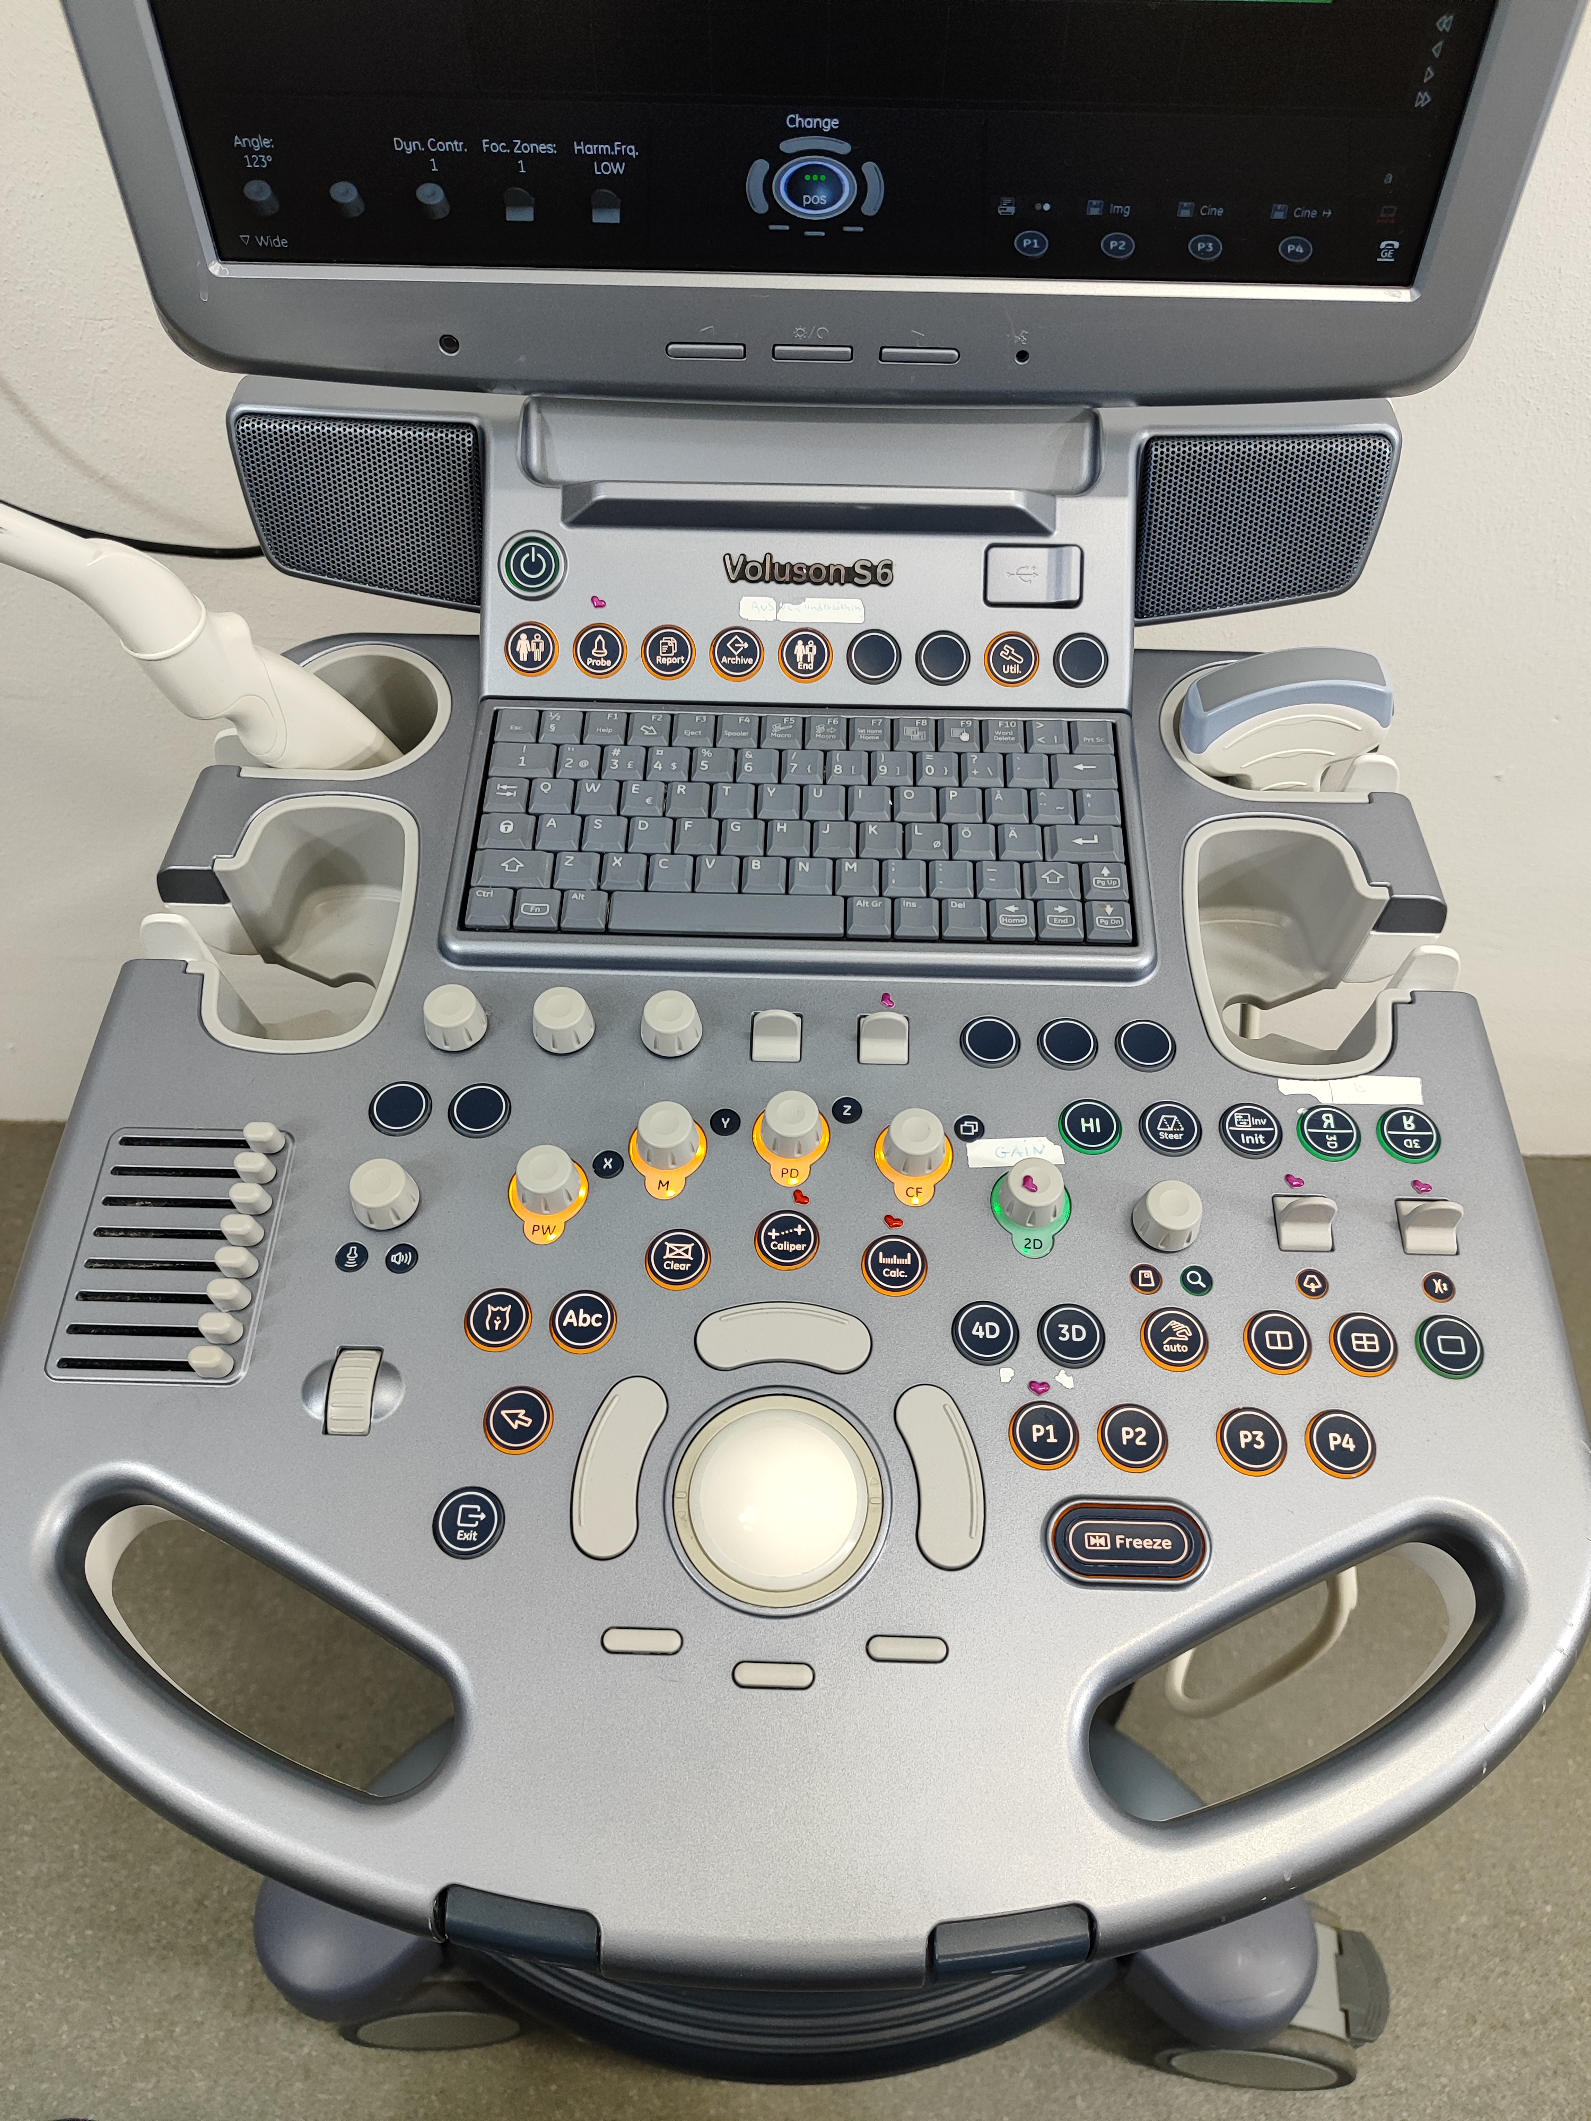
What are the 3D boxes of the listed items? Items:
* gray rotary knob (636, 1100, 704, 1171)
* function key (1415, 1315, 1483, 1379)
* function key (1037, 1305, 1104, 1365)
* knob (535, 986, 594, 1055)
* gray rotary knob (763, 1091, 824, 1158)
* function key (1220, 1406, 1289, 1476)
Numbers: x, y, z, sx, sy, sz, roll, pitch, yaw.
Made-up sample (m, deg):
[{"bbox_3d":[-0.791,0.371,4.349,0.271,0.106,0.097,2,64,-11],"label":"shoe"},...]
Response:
[{"bbox_3d":[-0.043,0.024,0.494,0.021,0.012,0.021,1,61,0],"label":"gray rotary knob"},{"bbox_3d":[0.206,0.090,0.464,0.020,0.003,0.020,1,61,0],"label":"function key"},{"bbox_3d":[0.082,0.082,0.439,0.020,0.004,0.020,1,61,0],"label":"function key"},{"bbox_3d":[-0.078,-0.014,0.487,0.020,0.013,0.020,1,61,0],"label":"knob"},{"bbox_3d":[-0.001,0.021,0.497,0.021,0.012,0.021,1,61,0],"label":"gray rotary knob"},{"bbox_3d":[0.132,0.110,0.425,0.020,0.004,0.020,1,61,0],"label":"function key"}]

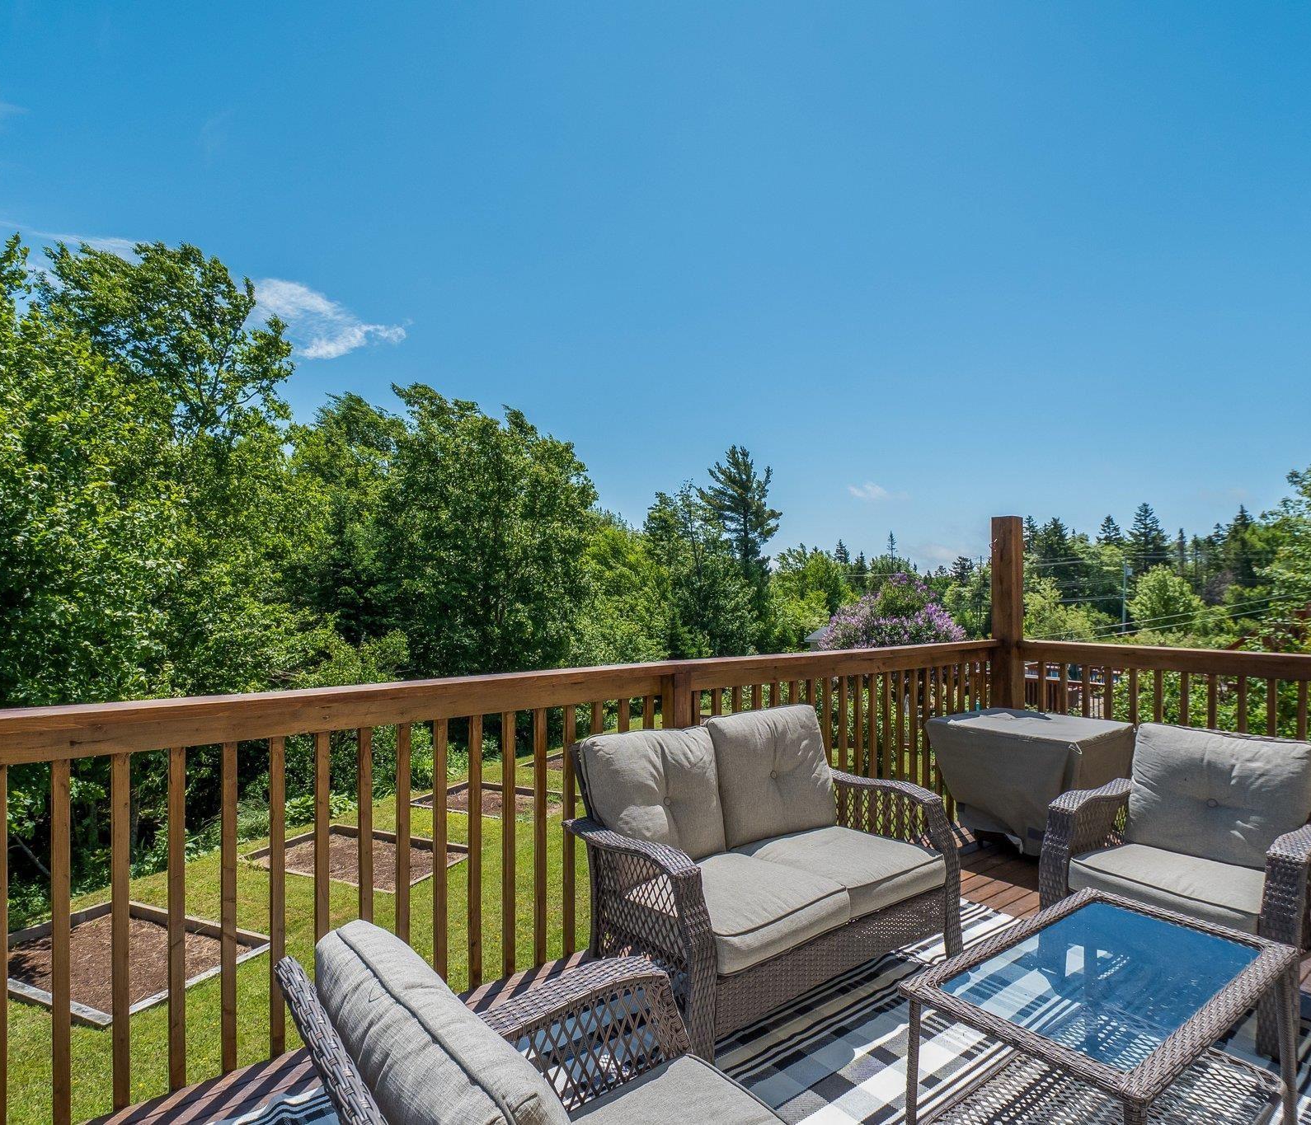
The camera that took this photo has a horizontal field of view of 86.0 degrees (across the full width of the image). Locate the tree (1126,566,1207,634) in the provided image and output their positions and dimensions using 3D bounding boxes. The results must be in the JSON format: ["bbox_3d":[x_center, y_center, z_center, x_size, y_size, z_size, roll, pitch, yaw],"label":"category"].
[{"bbox_3d":[33.430,2.454,45.943,4.700,4.390,4.700,-1,-2,36],"label":"tree"}]

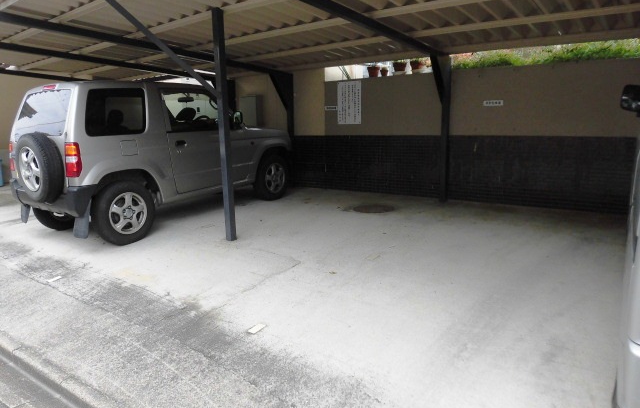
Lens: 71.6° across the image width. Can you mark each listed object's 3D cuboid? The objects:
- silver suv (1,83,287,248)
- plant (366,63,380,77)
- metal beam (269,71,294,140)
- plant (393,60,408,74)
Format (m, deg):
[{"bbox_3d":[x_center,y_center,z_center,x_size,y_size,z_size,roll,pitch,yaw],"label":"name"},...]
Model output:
[{"bbox_3d":[-1.879,-0.660,5.641,1.480,1.630,3.400,6,15,34],"label":"silver suv"},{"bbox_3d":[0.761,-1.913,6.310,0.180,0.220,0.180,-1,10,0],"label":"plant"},{"bbox_3d":[-0.575,-1.083,6.800,0.085,1.817,0.509,6,13,35],"label":"metal beam"},{"bbox_3d":[1.094,-1.885,6.069,0.190,0.210,0.190,-1,10,0],"label":"plant"}]

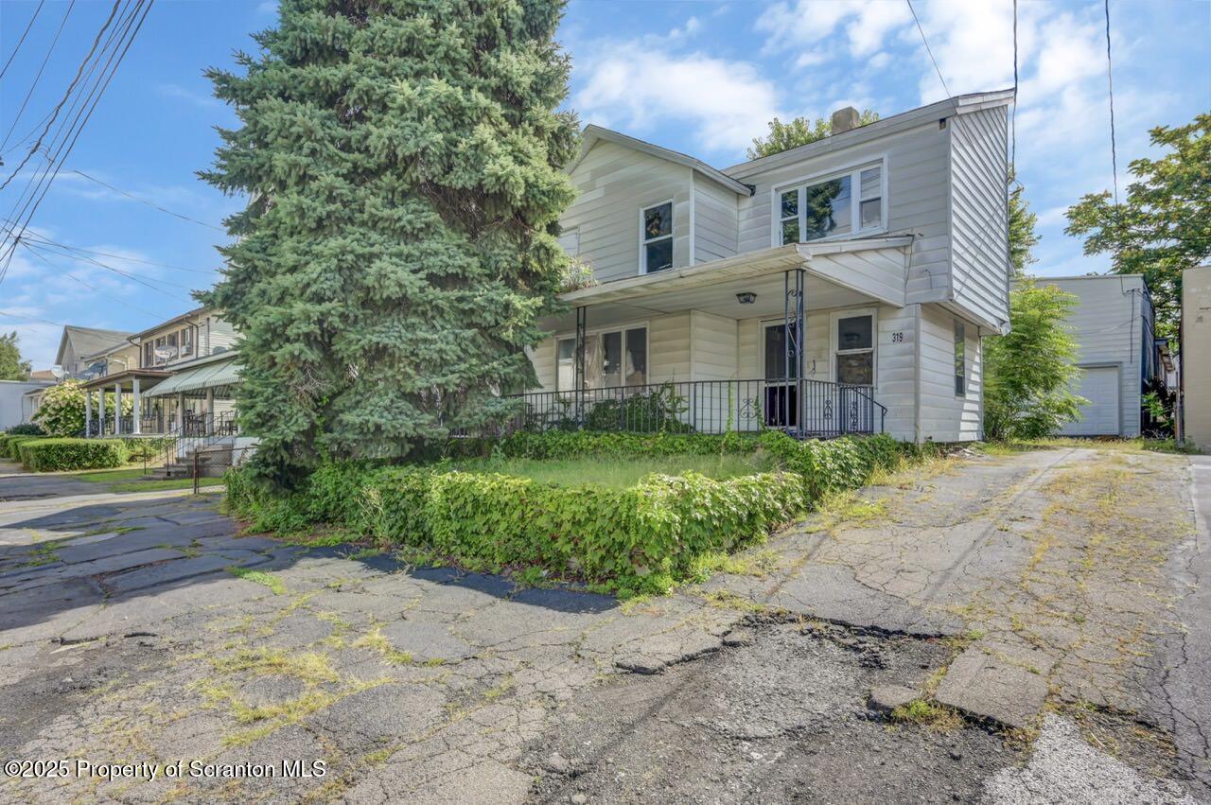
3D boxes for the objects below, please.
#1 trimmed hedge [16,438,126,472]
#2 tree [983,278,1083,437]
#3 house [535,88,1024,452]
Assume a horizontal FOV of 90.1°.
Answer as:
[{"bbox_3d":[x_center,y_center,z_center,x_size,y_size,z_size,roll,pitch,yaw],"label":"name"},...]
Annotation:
[{"bbox_3d":[-19.075,1.933,21.985,1.500,1.020,2.600,-1,-3,38],"label":"trimmed hedge"},{"bbox_3d":[10.242,-1.018,14.800,2.600,3.900,2.500,-1,-3,43],"label":"tree"},{"bbox_3d":[3.536,-3.110,14.293,9.300,7.950,8.700,-1,-3,43],"label":"house"}]

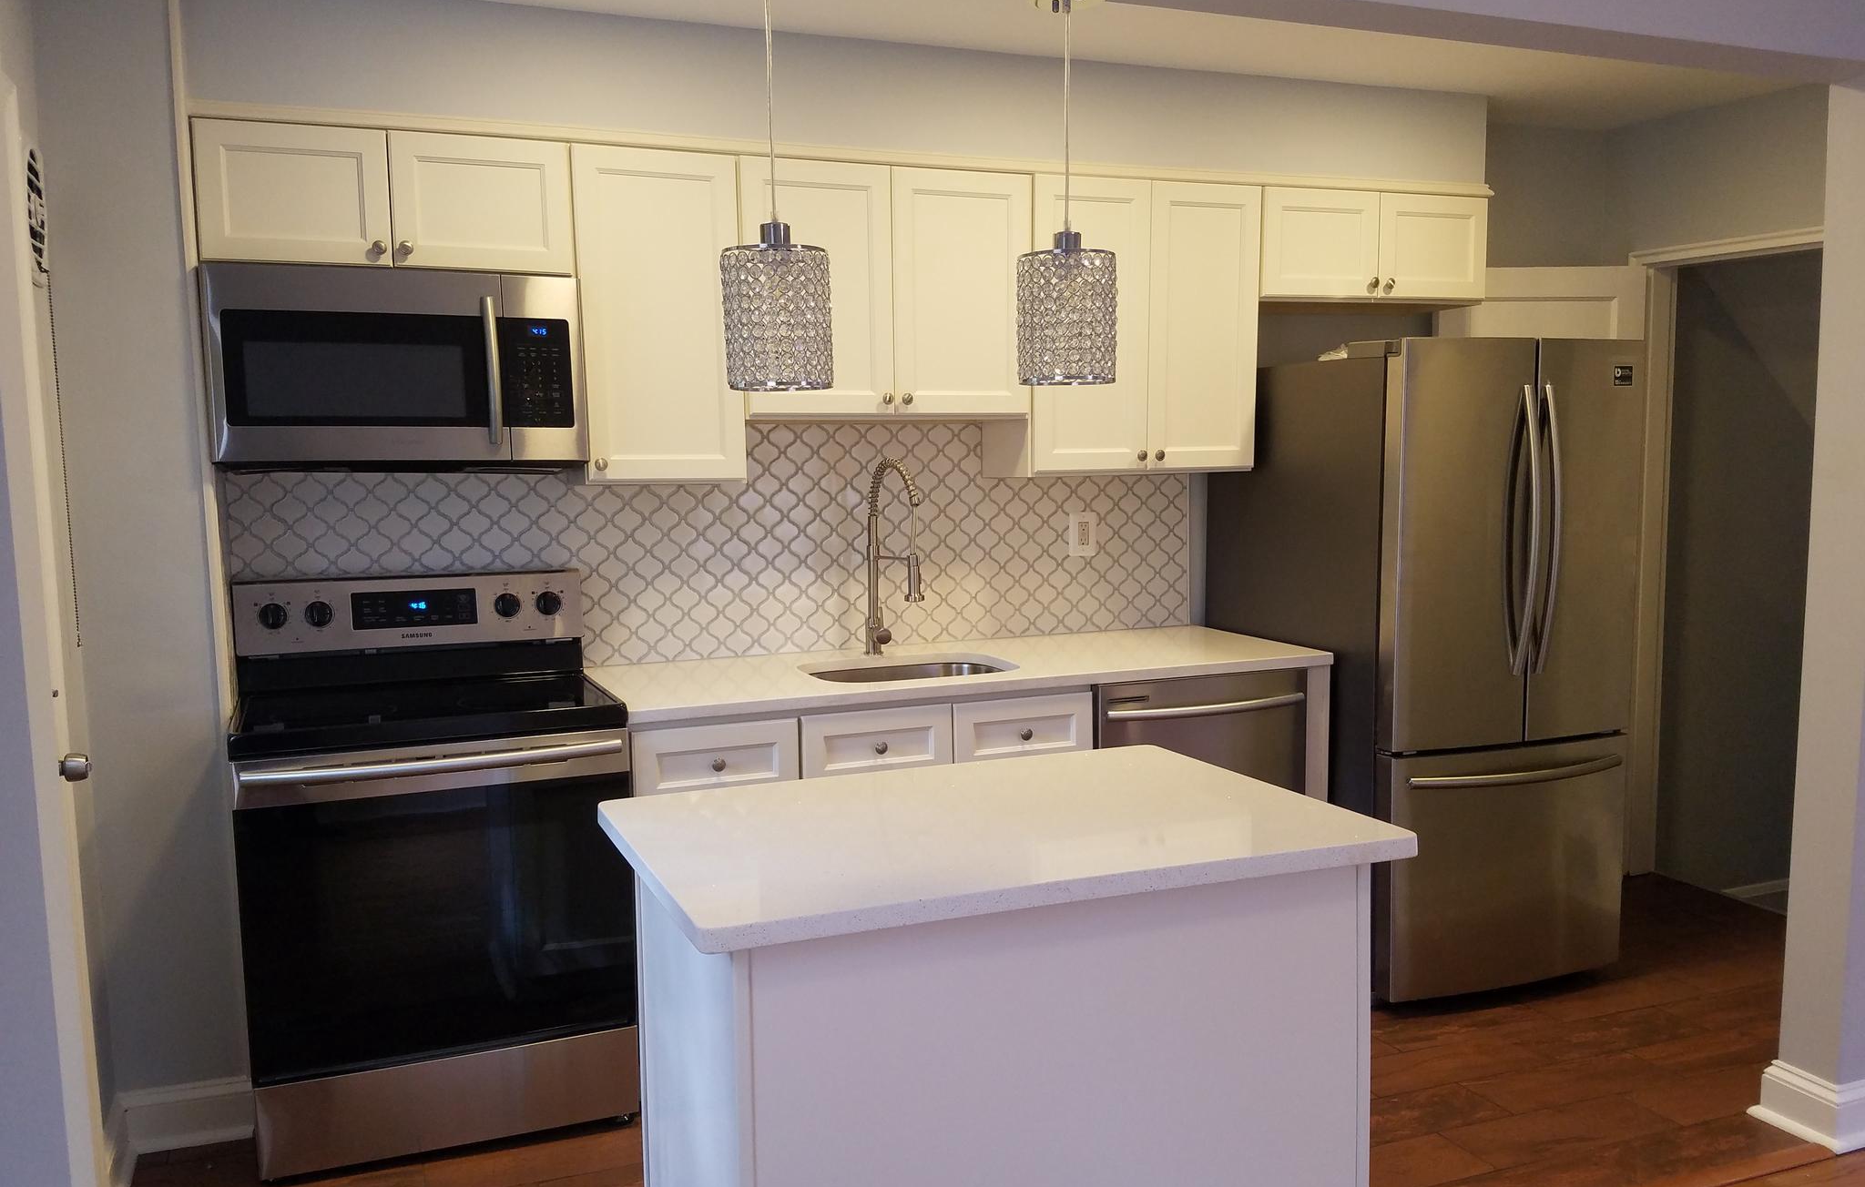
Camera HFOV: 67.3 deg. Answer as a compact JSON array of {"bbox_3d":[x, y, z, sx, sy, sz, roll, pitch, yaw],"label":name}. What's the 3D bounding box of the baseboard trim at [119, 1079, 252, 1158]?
[{"bbox_3d":[-1.592,1.117,3.003,0.255,0.134,0.030,-3,6,-21],"label":"baseboard trim"}]

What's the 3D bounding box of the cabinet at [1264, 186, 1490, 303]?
[{"bbox_3d":[1.198,-0.992,4.109,0.775,0.289,0.330,-3,6,-21],"label":"cabinet"}]

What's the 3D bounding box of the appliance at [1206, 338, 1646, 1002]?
[{"bbox_3d":[1.391,0.171,4.003,0.810,1.745,0.860,-3,6,-22],"label":"appliance"}]

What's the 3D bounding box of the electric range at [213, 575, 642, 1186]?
[{"bbox_3d":[-1.101,0.575,3.132,0.760,1.182,0.680,-3,6,-22],"label":"electric range"}]

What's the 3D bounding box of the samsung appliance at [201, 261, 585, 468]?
[{"bbox_3d":[-1.197,-0.497,3.172,0.760,0.419,0.406,-3,6,-21],"label":"samsung appliance"}]

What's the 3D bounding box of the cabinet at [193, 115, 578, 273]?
[{"bbox_3d":[-1.220,-0.861,3.171,0.758,0.293,0.330,-3,6,-21],"label":"cabinet"}]

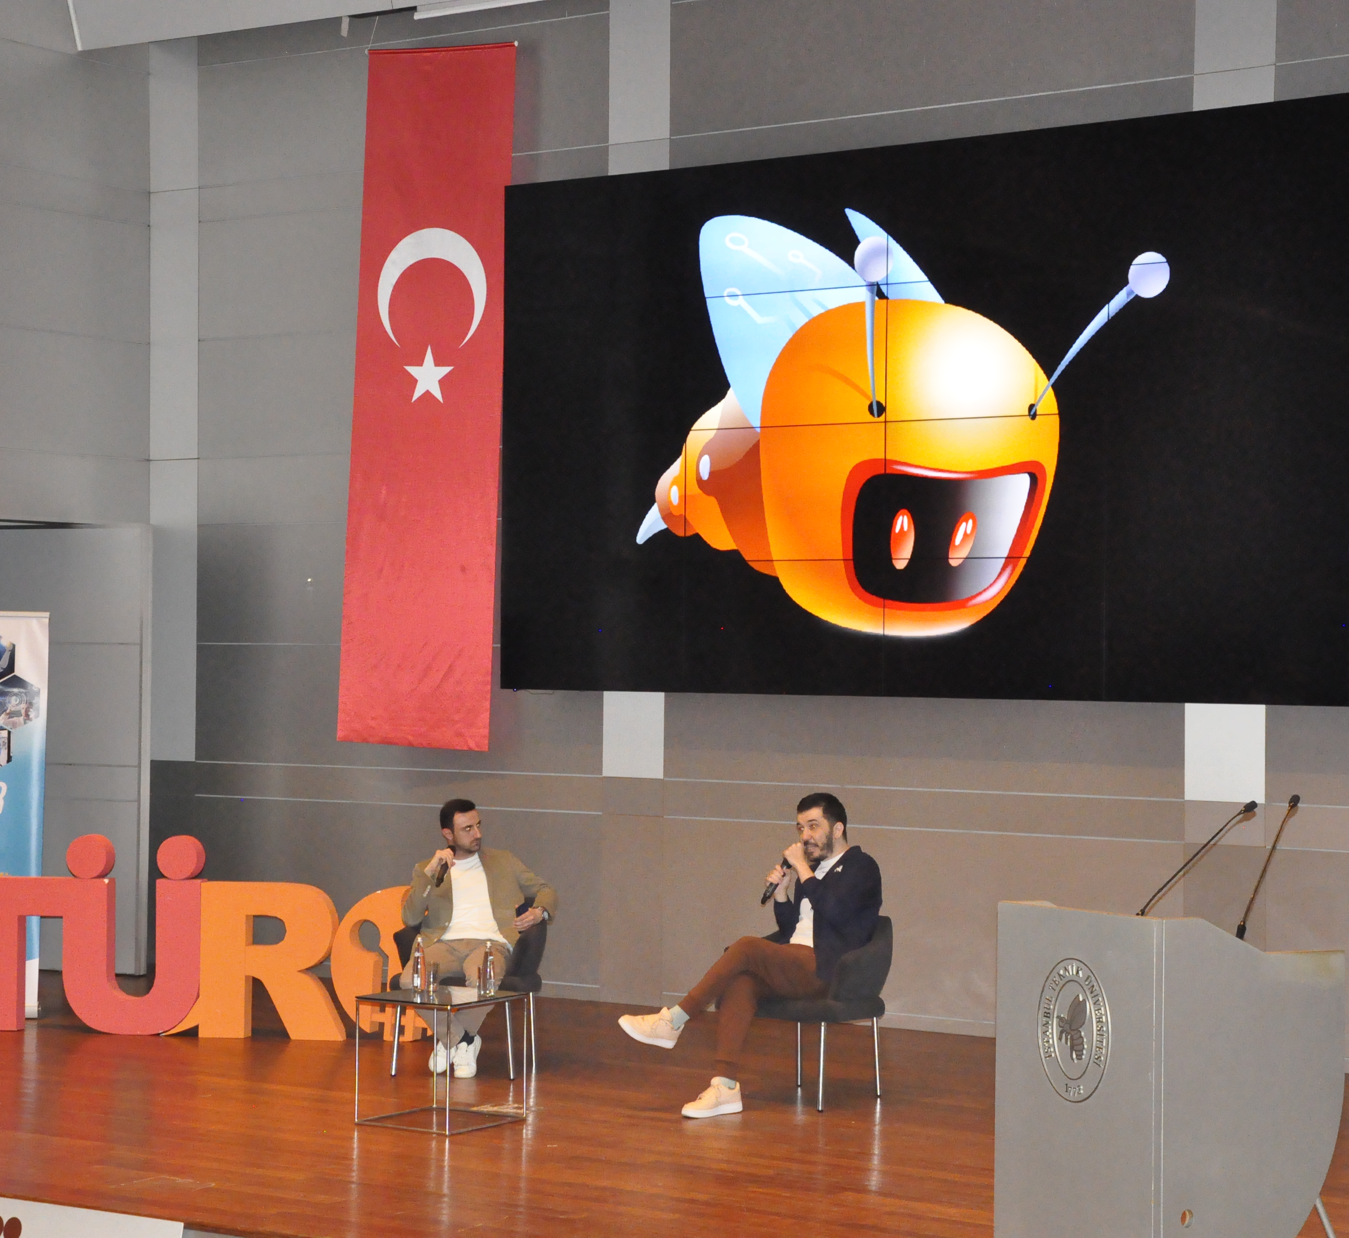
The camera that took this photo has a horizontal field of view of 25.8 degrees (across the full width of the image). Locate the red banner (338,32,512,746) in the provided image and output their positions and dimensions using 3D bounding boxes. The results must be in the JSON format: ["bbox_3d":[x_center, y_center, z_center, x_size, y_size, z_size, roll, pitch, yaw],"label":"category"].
[{"bbox_3d":[-1.385,-1.230,16.520,1.060,3.920,0.060,2,0,33],"label":"red banner"}]

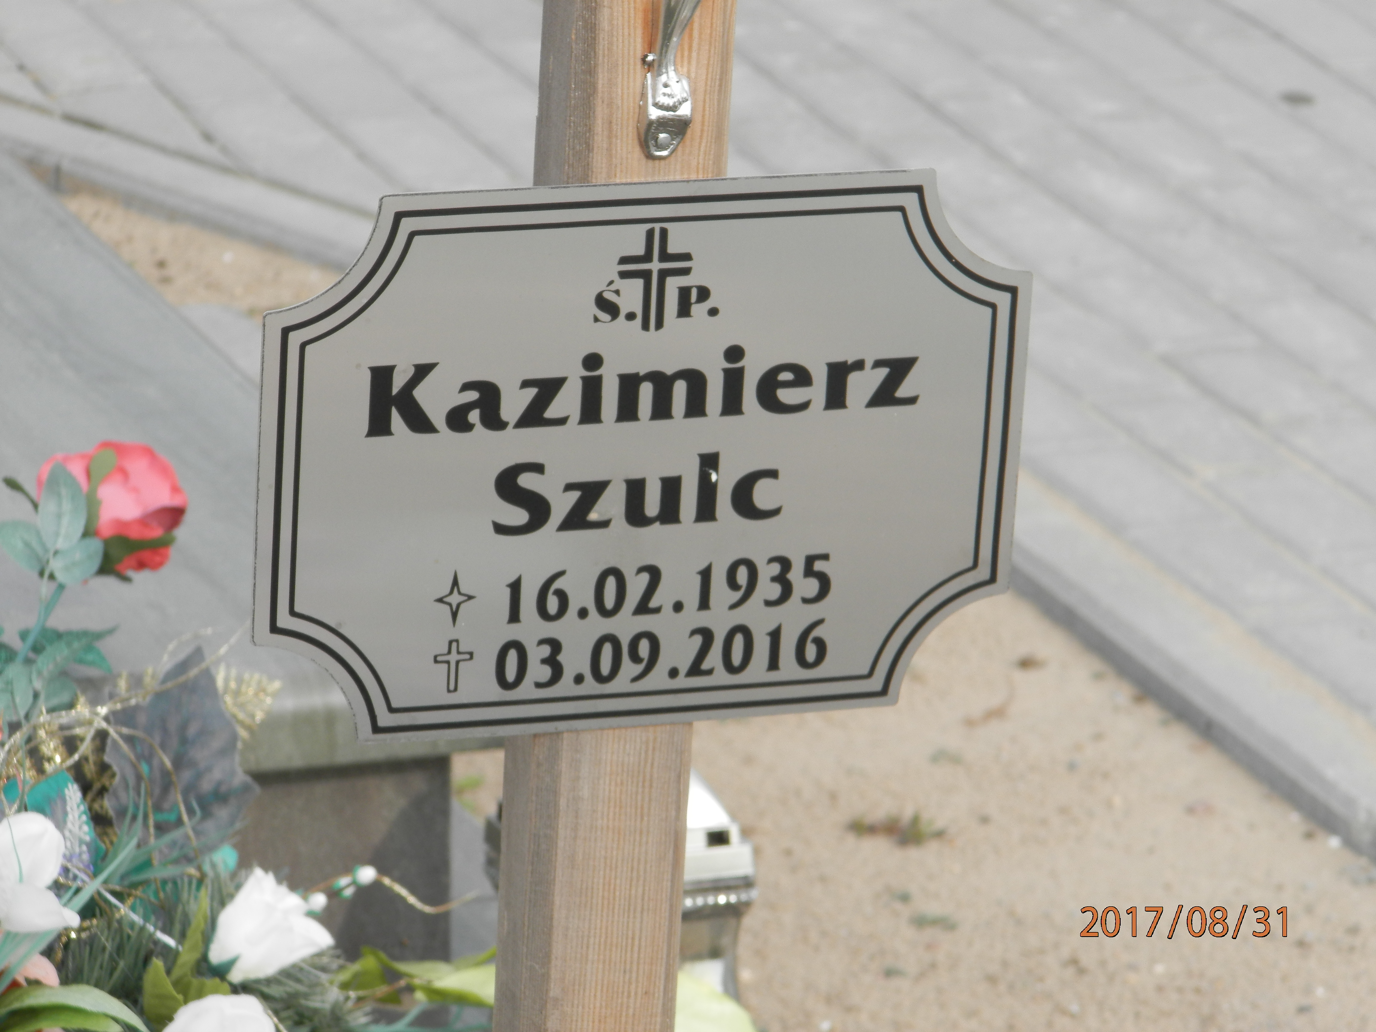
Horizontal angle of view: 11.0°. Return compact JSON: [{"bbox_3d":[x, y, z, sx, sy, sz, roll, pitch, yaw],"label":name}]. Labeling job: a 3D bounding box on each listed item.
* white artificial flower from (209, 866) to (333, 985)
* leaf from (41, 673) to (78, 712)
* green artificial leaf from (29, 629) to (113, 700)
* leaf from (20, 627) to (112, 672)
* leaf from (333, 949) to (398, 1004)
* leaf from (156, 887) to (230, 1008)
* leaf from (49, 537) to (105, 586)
[{"bbox_3d":[-0.192,0.188,3.300,0.056,0.051,0.051,-42,0,-7],"label":"white artificial flower"},{"bbox_3d":[-0.286,0.081,3.260,0.018,0.024,0.007,38,9,0],"label":"leaf"},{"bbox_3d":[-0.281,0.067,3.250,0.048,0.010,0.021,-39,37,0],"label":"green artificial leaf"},{"bbox_3d":[-0.284,0.061,3.270,0.045,0.011,0.026,21,20,6],"label":"leaf"},{"bbox_3d":[-0.150,0.215,3.330,0.031,0.023,0.018,8,19,17],"label":"leaf"},{"bbox_3d":[-0.226,0.198,3.250,0.034,0.054,0.016,11,12,-3],"label":"leaf"},{"bbox_3d":[-0.277,0.020,3.240,0.027,0.019,0.006,-24,12,-11],"label":"leaf"}]

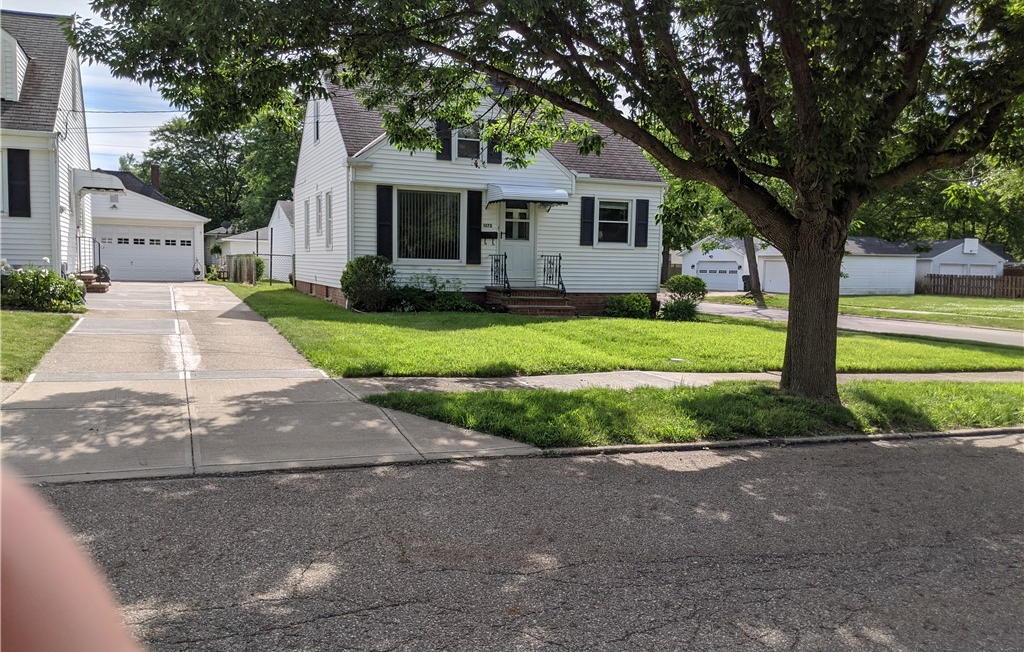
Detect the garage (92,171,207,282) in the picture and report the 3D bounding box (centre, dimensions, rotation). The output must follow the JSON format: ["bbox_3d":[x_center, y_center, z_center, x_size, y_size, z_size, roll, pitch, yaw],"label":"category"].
[{"bbox_3d":[-17.420,-4.028,35.448,7.000,3.810,6.700,-1,5,-23],"label":"garage"}]

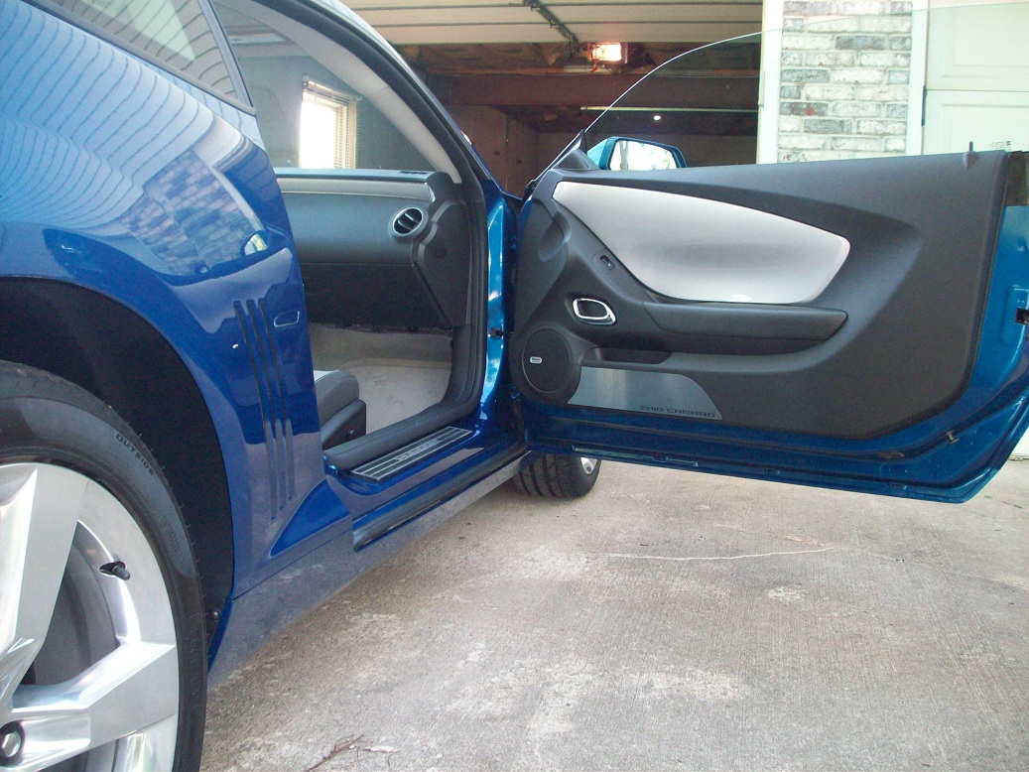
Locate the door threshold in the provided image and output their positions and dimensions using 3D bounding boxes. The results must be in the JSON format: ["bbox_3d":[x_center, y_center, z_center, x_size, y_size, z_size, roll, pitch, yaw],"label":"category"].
[{"bbox_3d":[-0.208,0.145,2.378,0.076,0.016,0.605,6,8,14],"label":"door threshold"}]

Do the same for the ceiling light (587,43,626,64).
[{"bbox_3d":[0.654,-2.361,7.800,0.245,0.150,0.150,3,7,11],"label":"ceiling light"}]

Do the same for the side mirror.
[{"bbox_3d":[0.327,-0.578,2.920,0.245,0.150,0.130,-3,8,-33],"label":"side mirror"}]

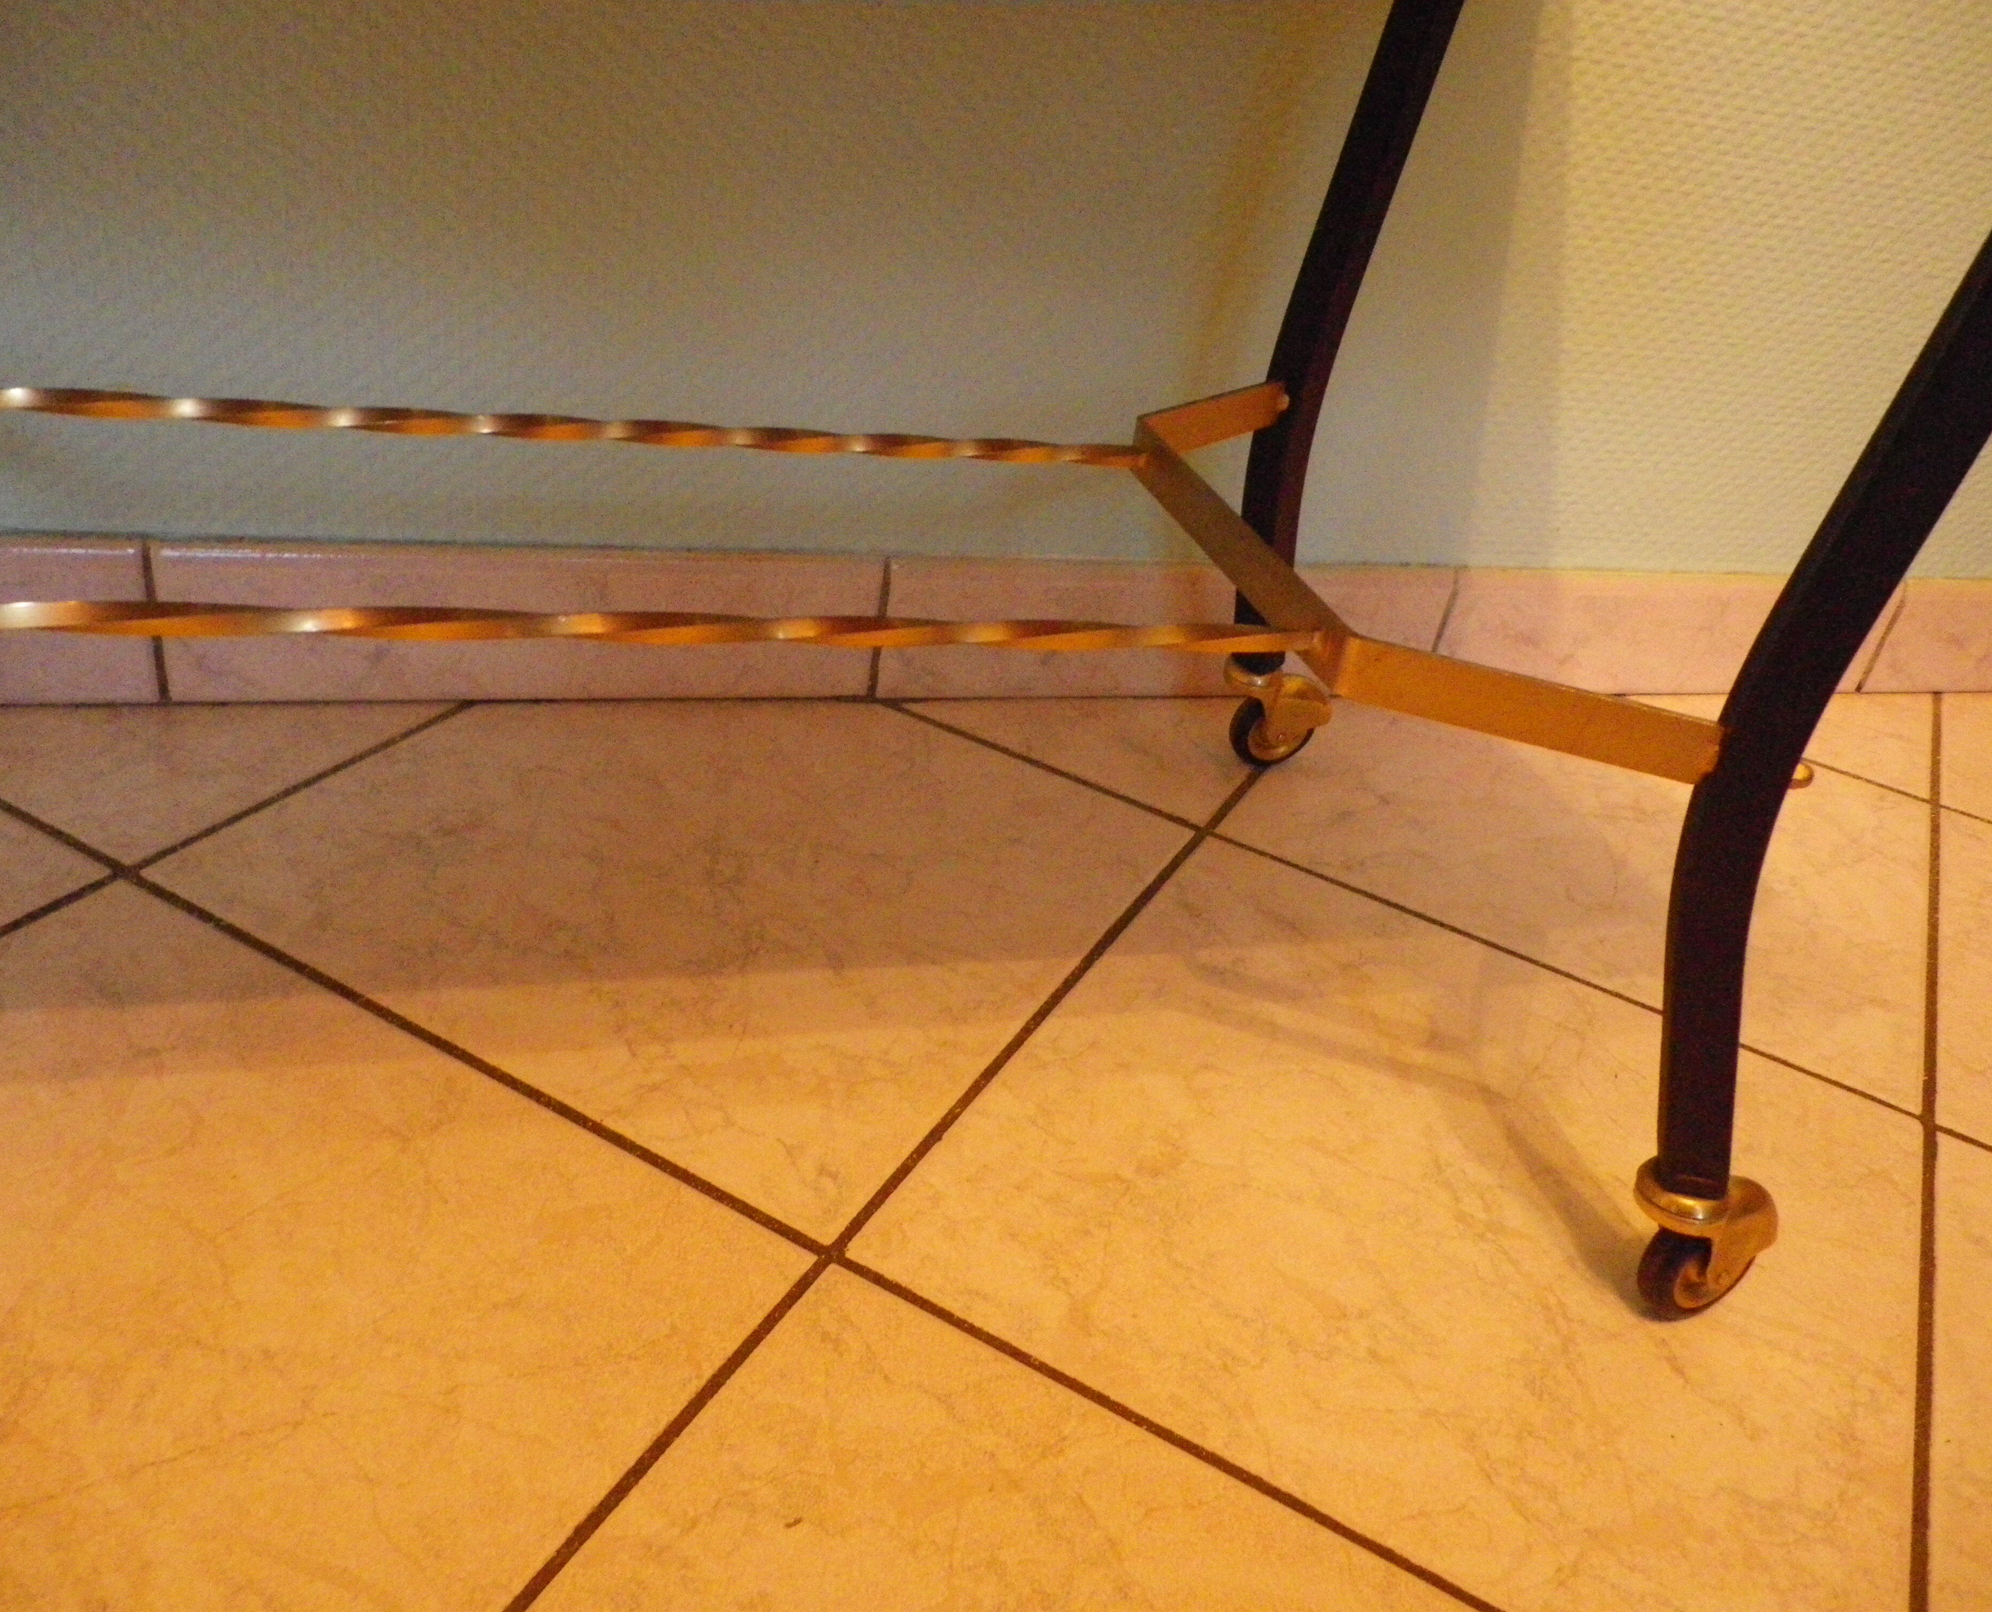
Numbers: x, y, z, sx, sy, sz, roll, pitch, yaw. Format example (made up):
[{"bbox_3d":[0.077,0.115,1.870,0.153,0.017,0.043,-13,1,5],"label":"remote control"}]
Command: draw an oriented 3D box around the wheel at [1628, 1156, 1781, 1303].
[{"bbox_3d":[0.228,0.144,0.568,0.065,0.064,0.031,-7,35,-27],"label":"wheel"}]

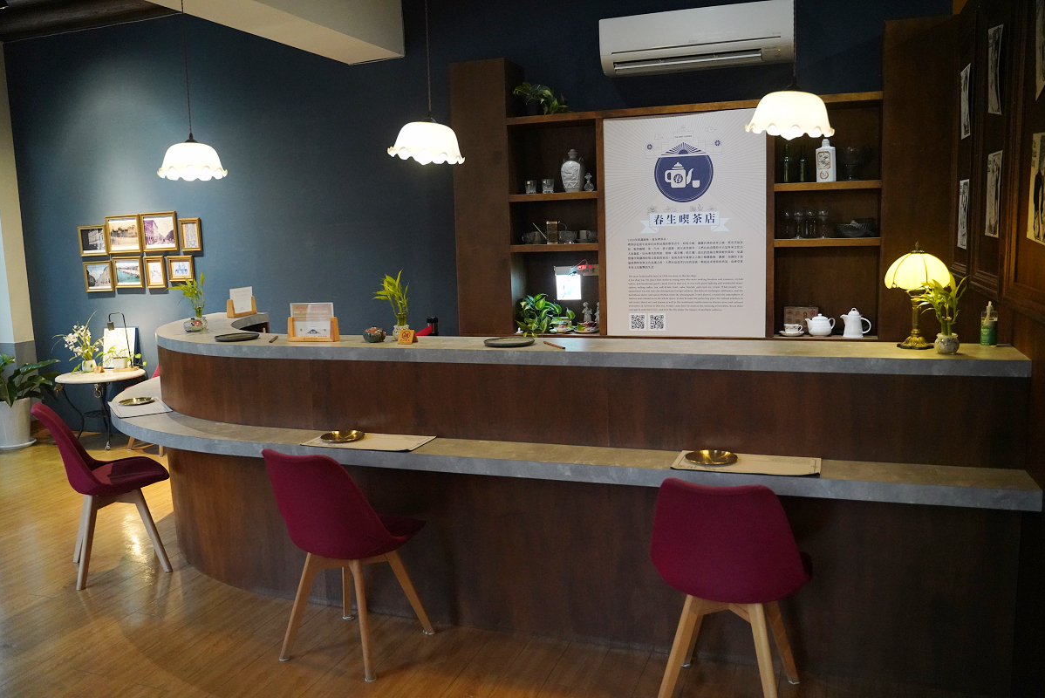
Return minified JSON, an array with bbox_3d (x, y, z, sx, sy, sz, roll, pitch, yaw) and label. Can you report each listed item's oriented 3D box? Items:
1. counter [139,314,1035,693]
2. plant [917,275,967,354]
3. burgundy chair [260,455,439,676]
[{"bbox_3d":[-0.324,0.460,3.952,4.380,1.102,1.840,1,8,17],"label":"counter"},{"bbox_3d":[1.359,-0.114,2.730,0.147,0.249,0.150,2,8,27],"label":"plant"},{"bbox_3d":[-0.640,0.722,3.095,0.470,0.830,0.555,2,9,24],"label":"burgundy chair"}]

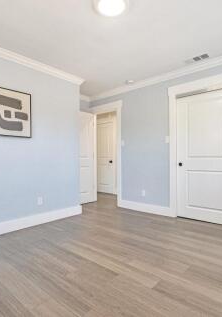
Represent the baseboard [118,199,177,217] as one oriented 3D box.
[{"bbox_3d":[0.621,0.946,3.810,1.120,0.140,0.017,0,0,42],"label":"baseboard"}]

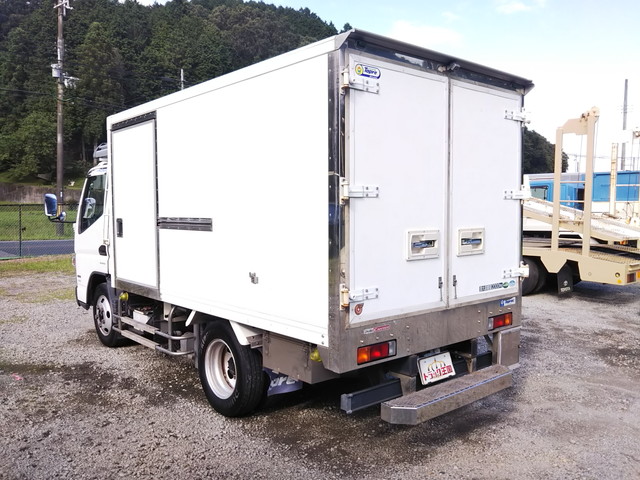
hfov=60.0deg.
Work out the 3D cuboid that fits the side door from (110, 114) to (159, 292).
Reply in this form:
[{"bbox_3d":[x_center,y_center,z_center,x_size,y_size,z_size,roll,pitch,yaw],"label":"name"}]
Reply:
[{"bbox_3d":[-1.611,-0.315,4.906,0.080,1.470,0.985,-3,4,-41],"label":"side door"}]

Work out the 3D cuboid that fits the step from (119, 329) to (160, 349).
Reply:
[{"bbox_3d":[-1.628,0.901,5.026,0.070,0.035,0.740,-3,4,-41],"label":"step"}]

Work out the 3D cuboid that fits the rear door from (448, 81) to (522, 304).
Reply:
[{"bbox_3d":[1.121,-0.308,3.786,0.855,1.430,0.080,-3,4,-41],"label":"rear door"}]

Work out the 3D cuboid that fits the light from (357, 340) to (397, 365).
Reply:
[{"bbox_3d":[0.319,0.628,3.114,0.312,0.094,0.050,-3,4,-41],"label":"light"}]

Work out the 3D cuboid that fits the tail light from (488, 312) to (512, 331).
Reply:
[{"bbox_3d":[1.274,0.579,3.934,0.306,0.092,0.050,-3,4,-41],"label":"tail light"}]

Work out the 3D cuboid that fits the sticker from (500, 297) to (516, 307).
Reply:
[{"bbox_3d":[1.354,0.447,3.983,0.194,0.047,0.005,-3,4,-41],"label":"sticker"}]

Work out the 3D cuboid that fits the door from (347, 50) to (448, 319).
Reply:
[{"bbox_3d":[0.458,-0.275,3.217,0.865,1.430,0.080,-3,4,-41],"label":"door"}]

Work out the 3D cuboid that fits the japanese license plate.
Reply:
[{"bbox_3d":[0.761,0.831,3.600,0.330,0.165,0.015,-1,-15,-40],"label":"japanese license plate"}]

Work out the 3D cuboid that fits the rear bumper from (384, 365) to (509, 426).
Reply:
[{"bbox_3d":[0.852,0.957,3.473,1.210,0.097,0.190,-3,4,-41],"label":"rear bumper"}]

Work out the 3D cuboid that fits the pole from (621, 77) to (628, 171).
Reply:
[{"bbox_3d":[21.541,-5.856,39.299,0.270,10.870,0.270,0,3,0],"label":"pole"}]

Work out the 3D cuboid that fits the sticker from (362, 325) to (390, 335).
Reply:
[{"bbox_3d":[0.322,0.496,3.097,0.210,0.027,0.005,-3,4,-41],"label":"sticker"}]

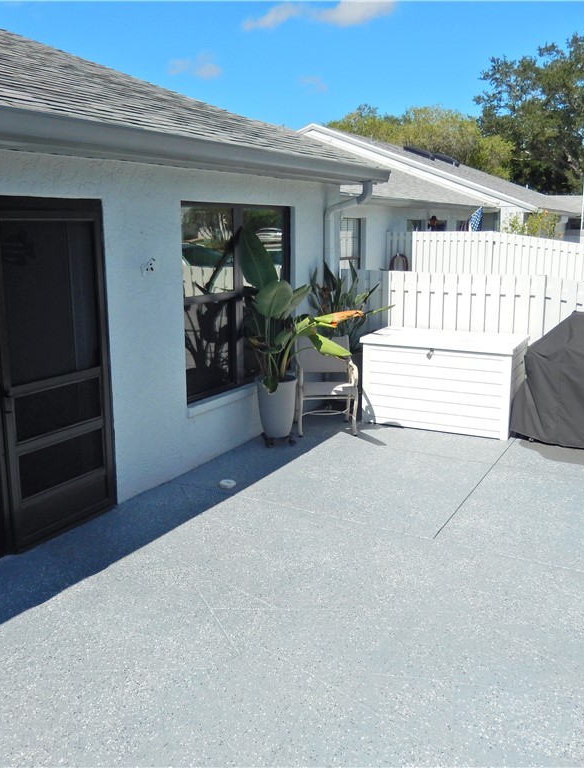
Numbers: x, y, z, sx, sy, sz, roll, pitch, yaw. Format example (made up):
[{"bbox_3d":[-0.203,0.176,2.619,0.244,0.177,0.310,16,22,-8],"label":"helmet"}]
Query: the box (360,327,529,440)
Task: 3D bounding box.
[{"bbox_3d":[1.529,-0.034,7.412,1.480,0.850,0.840,7,14,28],"label":"box"}]

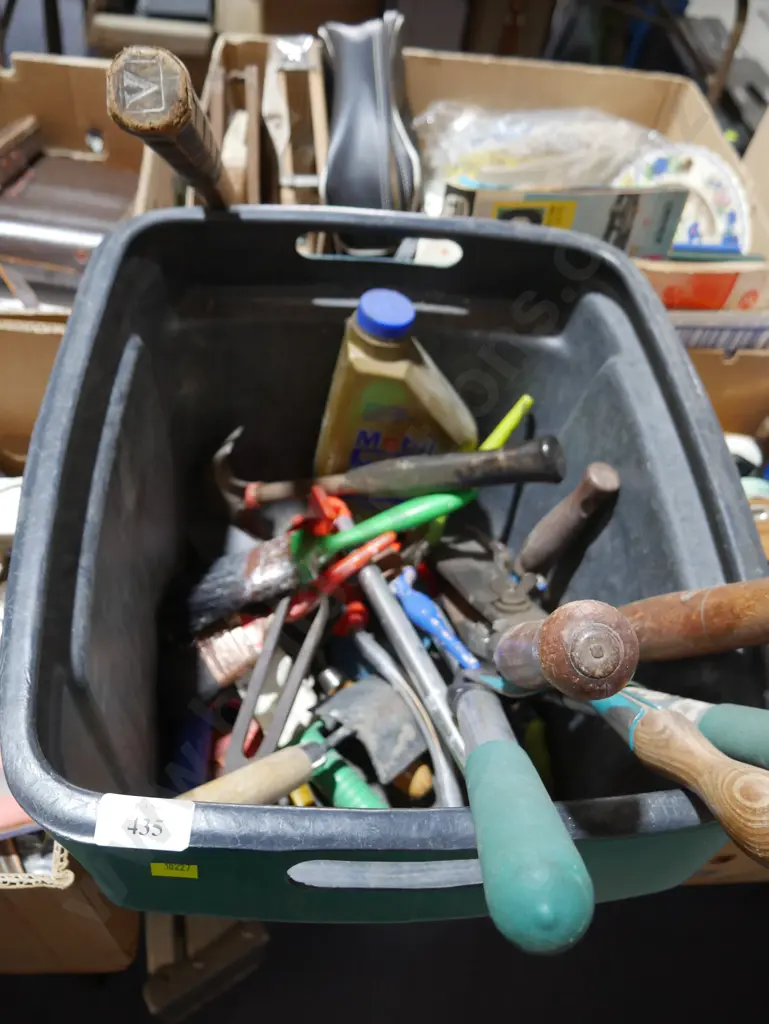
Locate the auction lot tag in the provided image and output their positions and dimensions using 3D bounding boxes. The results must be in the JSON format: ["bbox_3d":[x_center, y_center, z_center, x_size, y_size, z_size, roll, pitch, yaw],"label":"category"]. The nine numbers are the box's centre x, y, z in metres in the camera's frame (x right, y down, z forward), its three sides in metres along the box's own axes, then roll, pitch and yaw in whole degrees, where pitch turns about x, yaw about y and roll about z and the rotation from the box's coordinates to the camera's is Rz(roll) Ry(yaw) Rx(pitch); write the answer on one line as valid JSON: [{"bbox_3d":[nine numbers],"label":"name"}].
[{"bbox_3d":[-0.100,0.130,0.346,0.038,0.002,0.021,6,78,-5],"label":"auction lot tag"}]

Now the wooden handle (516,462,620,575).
[{"bbox_3d":[0.145,0.010,0.656,0.034,0.124,0.034,16,51,-6],"label":"wooden handle"}]

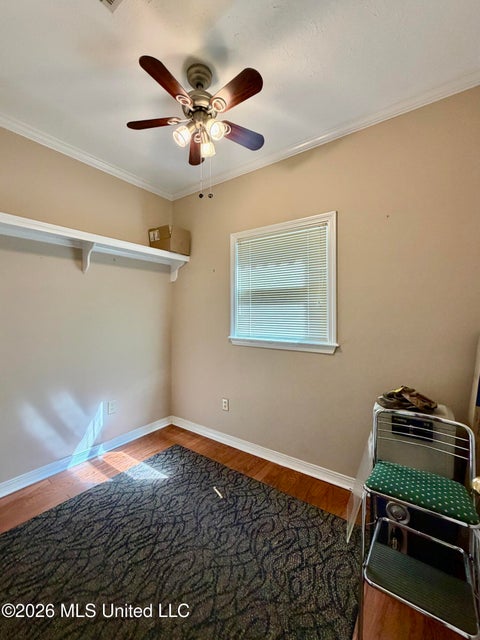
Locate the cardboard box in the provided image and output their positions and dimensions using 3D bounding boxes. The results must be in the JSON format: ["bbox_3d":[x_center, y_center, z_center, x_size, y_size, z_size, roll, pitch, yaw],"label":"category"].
[{"bbox_3d":[-0.753,-0.826,2.806,0.316,0.272,0.284,1,2,36],"label":"cardboard box"}]

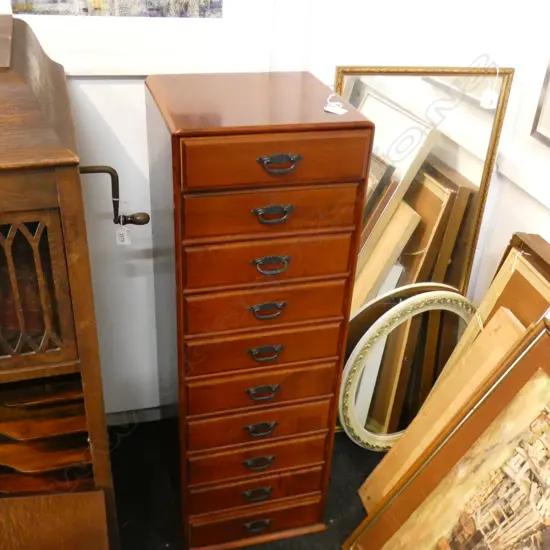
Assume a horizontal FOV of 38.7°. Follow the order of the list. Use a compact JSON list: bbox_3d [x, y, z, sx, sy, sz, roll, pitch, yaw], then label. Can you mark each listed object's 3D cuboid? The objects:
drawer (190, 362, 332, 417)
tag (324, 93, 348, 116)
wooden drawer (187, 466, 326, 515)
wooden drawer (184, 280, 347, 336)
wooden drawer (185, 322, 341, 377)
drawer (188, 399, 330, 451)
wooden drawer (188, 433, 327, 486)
[{"bbox_3d":[-0.060,0.197,1.915,0.351,0.098,0.280,-6,33,-15],"label":"drawer"},{"bbox_3d":[0.132,-0.375,1.709,0.055,0.018,0.095,-6,31,-15],"label":"tag"},{"bbox_3d":[-0.085,0.489,2.175,0.370,0.103,0.330,-6,31,-15],"label":"wooden drawer"},{"bbox_3d":[-0.049,0.003,1.794,0.351,0.101,0.280,-6,33,-15],"label":"wooden drawer"},{"bbox_3d":[-0.055,0.100,1.855,0.351,0.096,0.280,-6,33,-15],"label":"wooden drawer"},{"bbox_3d":[-0.076,0.291,2.063,0.370,0.103,0.330,-6,31,-15],"label":"drawer"},{"bbox_3d":[-0.071,0.389,2.034,0.351,0.093,0.280,-6,33,-15],"label":"wooden drawer"}]

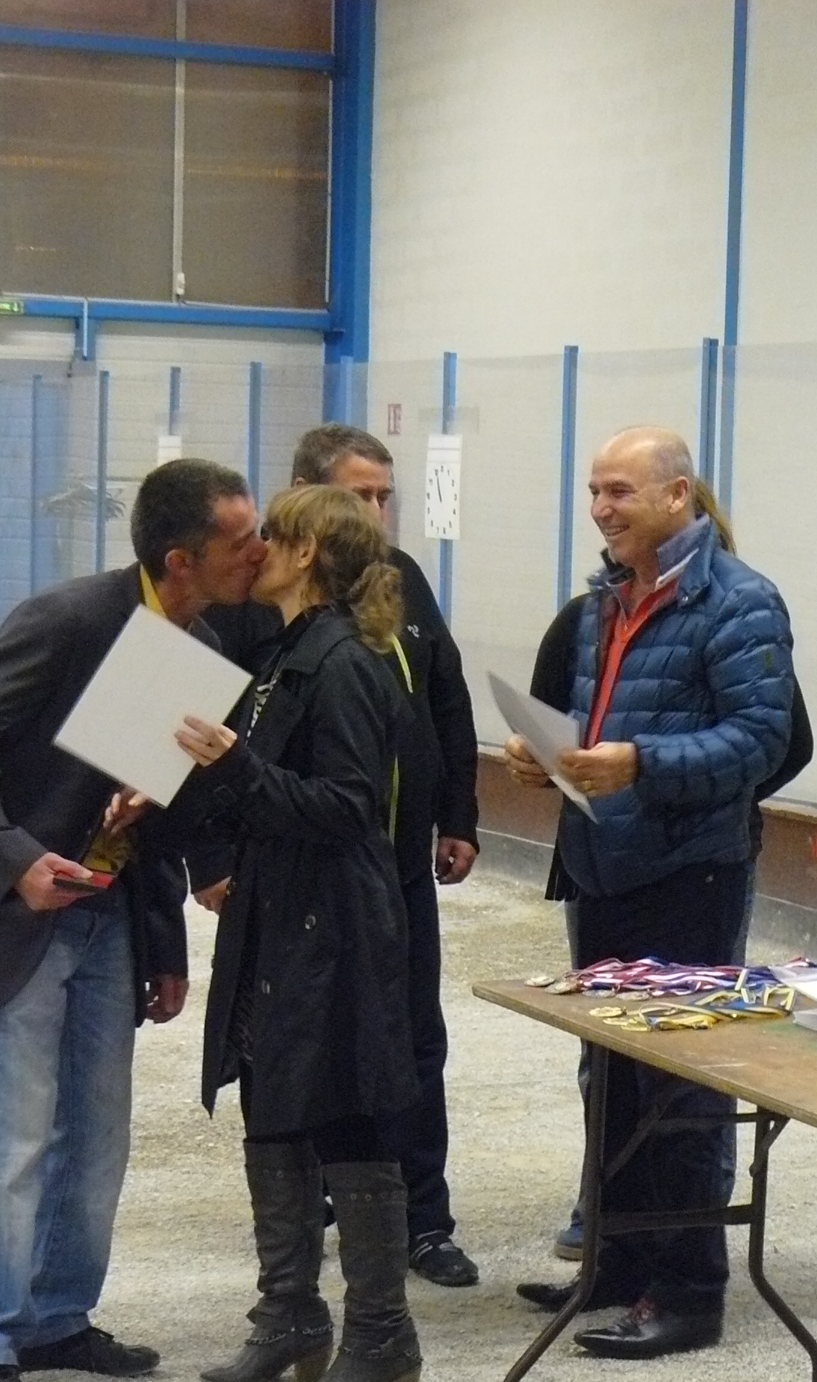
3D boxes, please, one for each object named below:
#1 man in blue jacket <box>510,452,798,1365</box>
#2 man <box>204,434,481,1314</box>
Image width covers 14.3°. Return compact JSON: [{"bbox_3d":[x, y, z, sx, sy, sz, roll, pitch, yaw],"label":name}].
[{"bbox_3d":[0.458,0.358,6.194,0.450,1.720,0.510,-1,4,-27],"label":"man in blue jacket"},{"bbox_3d":[-0.137,0.311,6.714,0.570,1.720,0.400,1,4,-8],"label":"man"}]

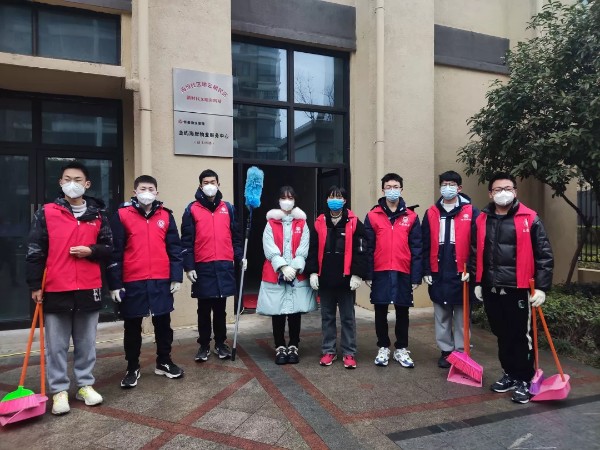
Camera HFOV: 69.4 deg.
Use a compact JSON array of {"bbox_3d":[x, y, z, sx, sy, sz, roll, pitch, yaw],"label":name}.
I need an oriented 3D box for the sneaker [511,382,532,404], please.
[{"bbox_3d":[1.648,1.223,3.215,0.107,0.115,0.287,1,2,37],"label":"sneaker"}]

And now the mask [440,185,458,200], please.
[{"bbox_3d":[1.359,-0.295,3.940,0.155,0.135,0.090,0,2,27],"label":"mask"}]

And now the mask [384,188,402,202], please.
[{"bbox_3d":[0.850,-0.271,3.960,0.150,0.120,0.085,0,1,13],"label":"mask"}]

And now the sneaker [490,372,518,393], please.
[{"bbox_3d":[1.620,1.229,3.440,0.285,0.120,0.105,-1,2,-34],"label":"sneaker"}]

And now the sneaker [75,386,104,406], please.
[{"bbox_3d":[-1.557,1.247,3.205,0.287,0.115,0.107,1,2,38],"label":"sneaker"}]

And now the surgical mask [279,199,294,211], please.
[{"bbox_3d":[-0.120,-0.181,4.070,0.135,0.105,0.085,0,2,-2],"label":"surgical mask"}]

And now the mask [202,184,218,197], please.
[{"bbox_3d":[-0.859,-0.328,4.160,0.145,0.125,0.090,-1,1,-10],"label":"mask"}]

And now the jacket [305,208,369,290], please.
[{"bbox_3d":[0.340,0.221,4.036,0.566,0.739,0.320,0,1,3],"label":"jacket"}]

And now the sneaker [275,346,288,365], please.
[{"bbox_3d":[-0.175,1.226,4.128,0.100,0.120,0.260,0,2,0],"label":"sneaker"}]

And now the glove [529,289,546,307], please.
[{"bbox_3d":[1.770,0.544,3.230,0.110,0.135,0.110,1,2,37],"label":"glove"}]

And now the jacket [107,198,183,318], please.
[{"bbox_3d":[-1.321,0.280,3.680,0.620,1.010,0.380,-1,2,-21],"label":"jacket"}]

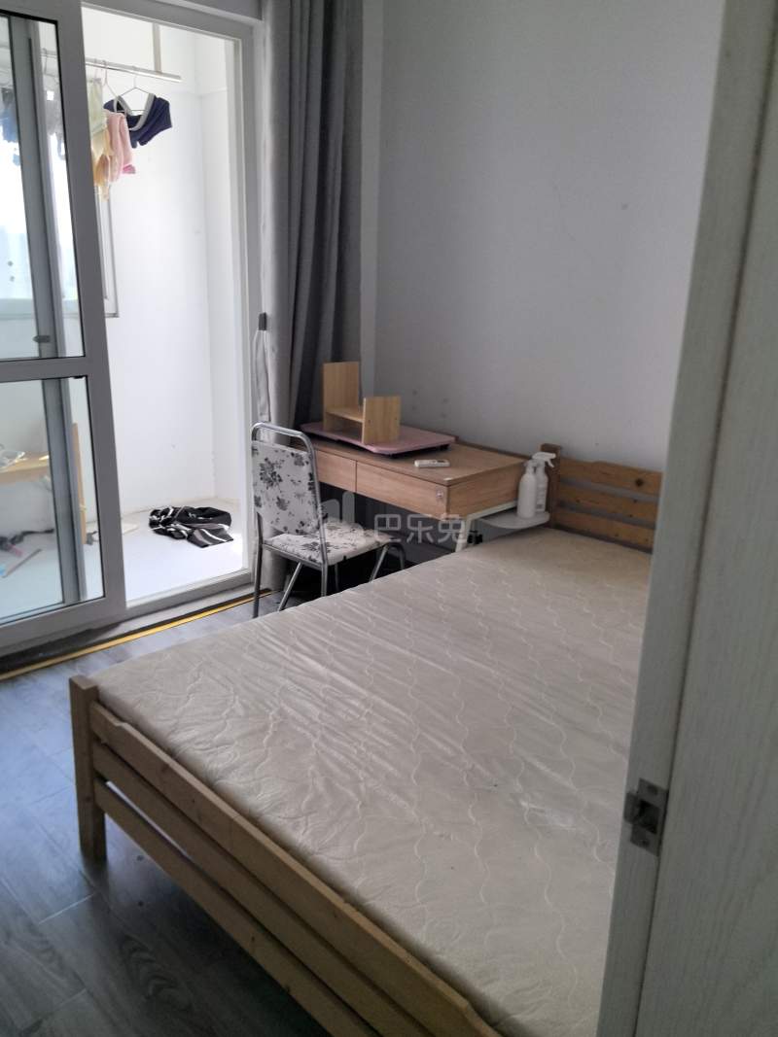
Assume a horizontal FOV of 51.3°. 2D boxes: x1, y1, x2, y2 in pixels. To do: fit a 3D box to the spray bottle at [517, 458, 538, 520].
[{"bbox_3d":[0.546,-0.122,3.194,0.070,0.230,0.088,14,21,36],"label":"spray bottle"}]

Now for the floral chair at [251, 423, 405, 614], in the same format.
[{"bbox_3d":[-0.243,0.053,3.449,0.420,0.920,0.500,16,22,40],"label":"floral chair"}]

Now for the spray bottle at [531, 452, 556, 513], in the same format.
[{"bbox_3d":[0.631,-0.149,3.276,0.096,0.243,0.067,5,17,11],"label":"spray bottle"}]

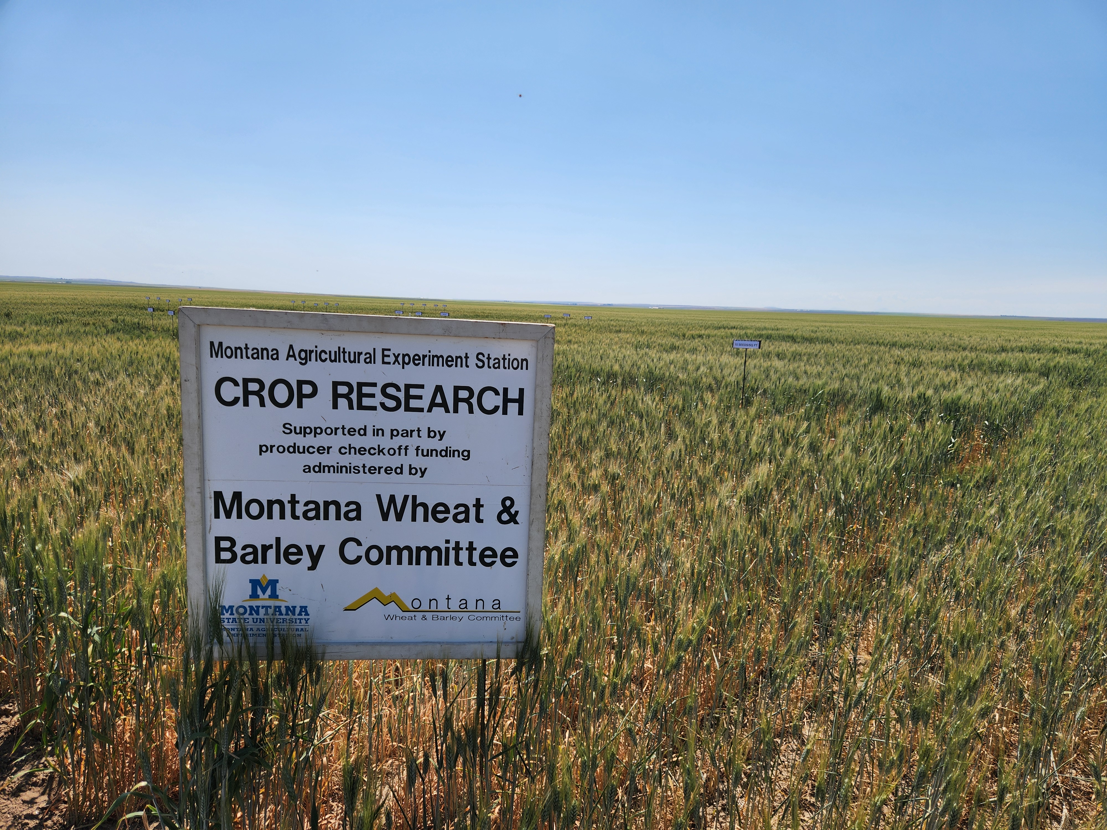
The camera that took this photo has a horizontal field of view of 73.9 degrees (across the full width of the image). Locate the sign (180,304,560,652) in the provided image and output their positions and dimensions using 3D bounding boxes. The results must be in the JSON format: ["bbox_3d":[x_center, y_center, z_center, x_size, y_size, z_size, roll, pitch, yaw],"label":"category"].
[{"bbox_3d":[-0.476,0.202,1.924,0.920,0.909,0.045,1,9,-6],"label":"sign"}]

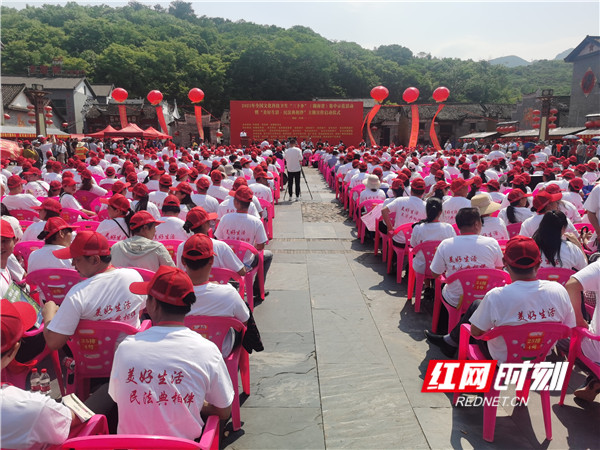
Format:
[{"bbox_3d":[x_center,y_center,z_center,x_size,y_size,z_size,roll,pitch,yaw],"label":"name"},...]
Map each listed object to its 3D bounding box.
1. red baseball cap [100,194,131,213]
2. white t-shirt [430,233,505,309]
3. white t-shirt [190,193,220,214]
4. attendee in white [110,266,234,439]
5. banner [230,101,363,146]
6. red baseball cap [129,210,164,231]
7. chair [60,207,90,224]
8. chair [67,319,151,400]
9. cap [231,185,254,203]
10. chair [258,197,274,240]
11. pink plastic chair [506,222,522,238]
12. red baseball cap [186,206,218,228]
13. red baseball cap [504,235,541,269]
[{"bbox_3d":[-1.830,-0.213,4.641,0.280,0.150,0.180,14,13,9],"label":"red baseball cap"},{"bbox_3d":[1.379,0.361,3.854,0.560,0.620,0.320,1,11,5],"label":"white t-shirt"},{"bbox_3d":[-1.263,-0.111,6.187,0.500,0.620,0.310,0,11,0],"label":"white t-shirt"},{"bbox_3d":[-0.560,0.777,2.100,0.540,1.300,0.820,-2,11,-12],"label":"attendee in white"},{"bbox_3d":[-0.231,-7.638,36.000,10.208,3.746,0.150,0,11,0],"label":"banner"},{"bbox_3d":[-1.264,-0.033,3.854,0.270,0.140,0.180,-21,21,-36],"label":"red baseball cap"},{"bbox_3d":[-3.433,0.083,7.256,0.580,0.770,0.540,0,11,0],"label":"chair"},{"bbox_3d":[-1.190,0.865,2.907,0.540,0.755,0.520,-1,10,-6],"label":"chair"},{"bbox_3d":[-0.590,-0.326,4.844,0.270,0.150,0.180,17,18,32],"label":"cap"},{"bbox_3d":[-0.760,-0.076,8.184,0.540,0.755,0.520,-1,10,-3],"label":"chair"},{"bbox_3d":[2.760,0.308,6.028,0.540,0.755,0.520,1,10,3],"label":"pink plastic chair"},{"bbox_3d":[-0.810,-0.057,3.830,0.270,0.150,0.180,-7,12,-31],"label":"red baseball cap"},{"bbox_3d":[1.266,0.141,2.656,0.190,0.155,0.270,4,11,22],"label":"red baseball cap"}]

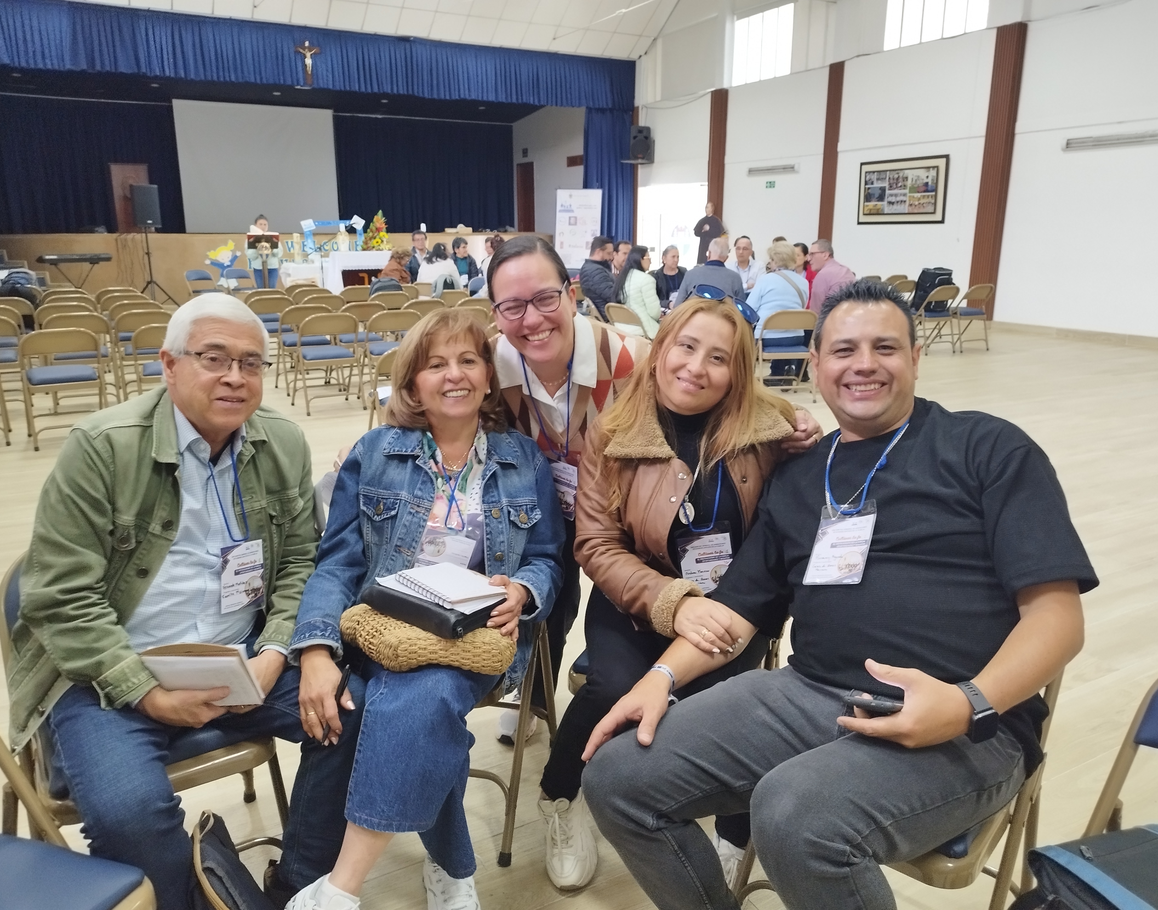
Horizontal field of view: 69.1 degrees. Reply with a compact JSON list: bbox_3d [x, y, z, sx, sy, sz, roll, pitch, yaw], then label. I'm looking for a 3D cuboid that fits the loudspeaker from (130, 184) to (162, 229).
[{"bbox_3d":[-7.160,-4.109,13.906,0.420,0.700,0.390,-11,18,-35],"label":"loudspeaker"}]

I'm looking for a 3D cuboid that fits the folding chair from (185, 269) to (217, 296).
[{"bbox_3d":[-6.163,-2.664,13.883,0.480,0.760,0.465,12,19,39],"label":"folding chair"}]

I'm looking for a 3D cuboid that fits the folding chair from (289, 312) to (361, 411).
[{"bbox_3d":[-1.981,-0.744,6.569,0.460,0.757,0.490,-8,17,-28],"label":"folding chair"}]

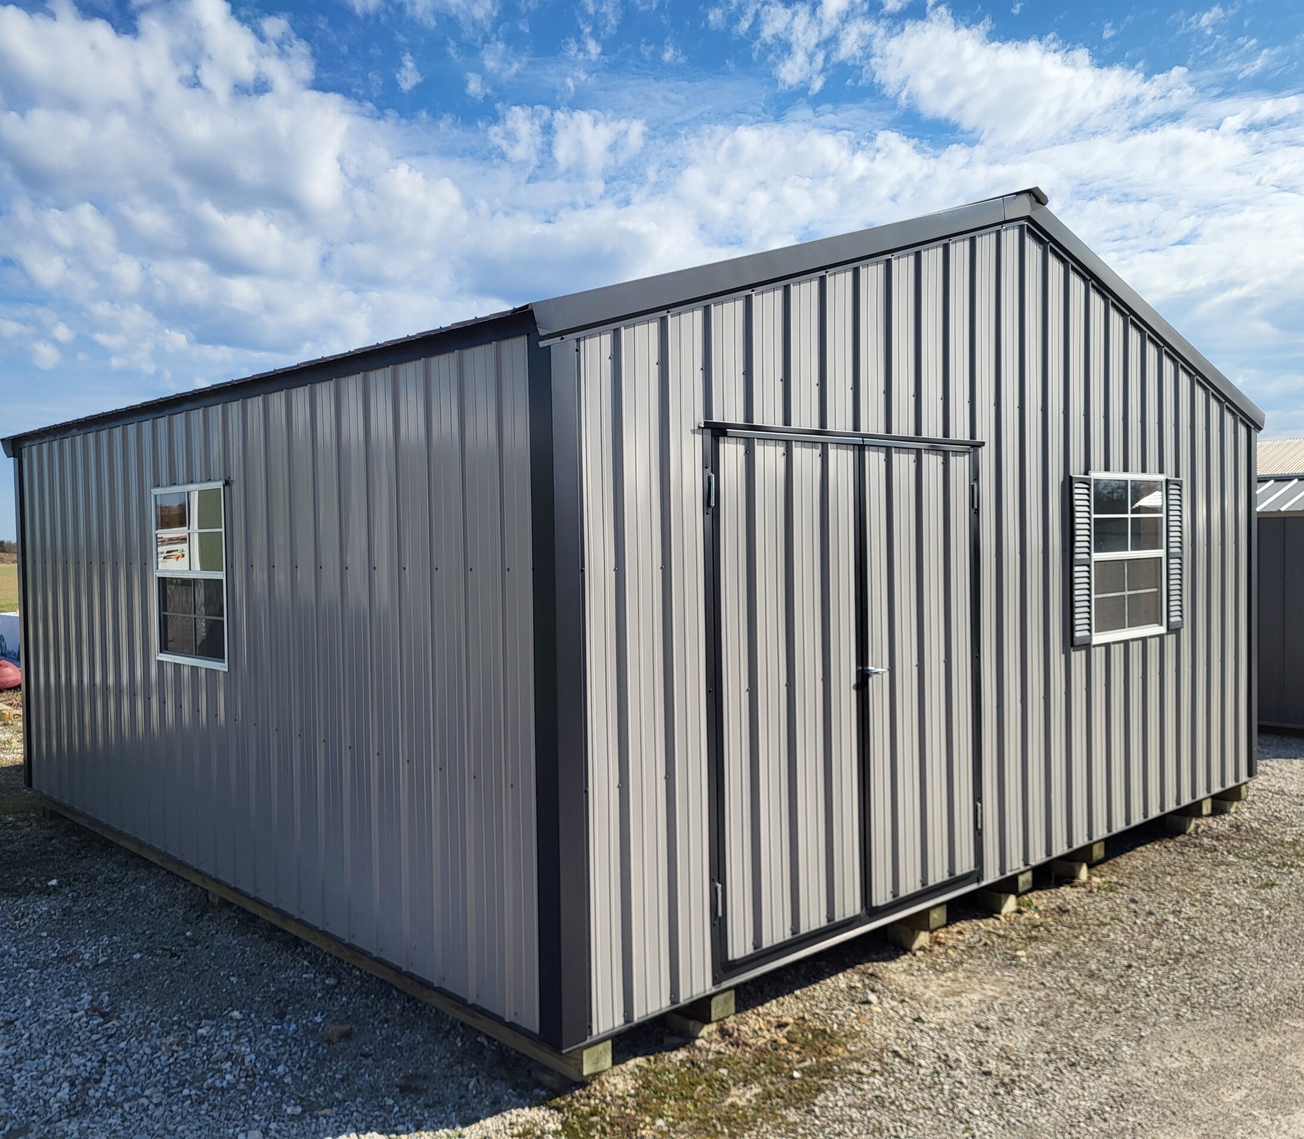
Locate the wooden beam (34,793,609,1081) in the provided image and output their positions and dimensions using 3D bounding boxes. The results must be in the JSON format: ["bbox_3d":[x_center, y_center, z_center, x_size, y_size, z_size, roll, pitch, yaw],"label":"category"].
[{"bbox_3d":[-2.348,1.693,6.216,0.155,0.115,6.120,-3,2,-44],"label":"wooden beam"}]

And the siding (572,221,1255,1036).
[{"bbox_3d":[1.937,-0.115,5.958,5.980,3.340,0.070,-2,2,-42],"label":"siding"}]

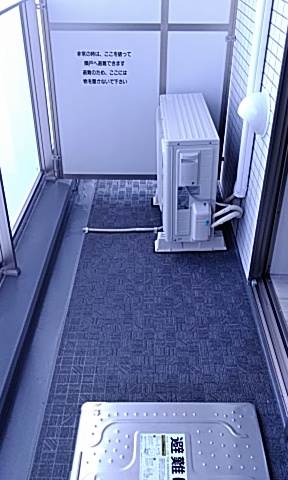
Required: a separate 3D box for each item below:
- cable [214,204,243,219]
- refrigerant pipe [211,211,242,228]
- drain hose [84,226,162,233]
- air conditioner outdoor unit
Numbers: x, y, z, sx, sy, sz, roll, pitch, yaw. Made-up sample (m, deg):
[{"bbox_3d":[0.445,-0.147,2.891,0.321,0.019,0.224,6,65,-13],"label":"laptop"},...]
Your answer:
[{"bbox_3d":[0.430,-0.141,2.549,0.139,0.059,0.050,0,32,1],"label":"cable"},{"bbox_3d":[0.430,-0.108,2.605,0.156,0.106,0.075,0,31,1],"label":"refrigerant pipe"},{"bbox_3d":[-0.126,-0.061,2.909,0.455,0.030,0.028,0,32,1],"label":"drain hose"},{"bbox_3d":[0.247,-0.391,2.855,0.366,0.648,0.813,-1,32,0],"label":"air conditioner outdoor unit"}]

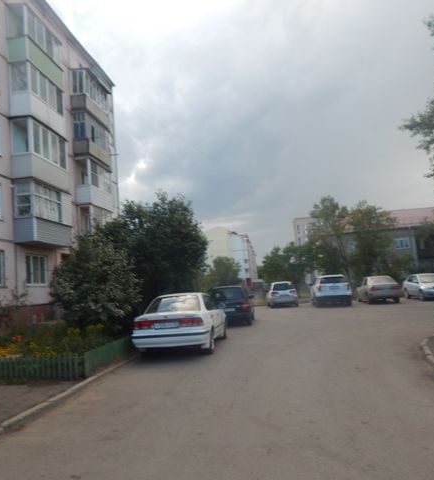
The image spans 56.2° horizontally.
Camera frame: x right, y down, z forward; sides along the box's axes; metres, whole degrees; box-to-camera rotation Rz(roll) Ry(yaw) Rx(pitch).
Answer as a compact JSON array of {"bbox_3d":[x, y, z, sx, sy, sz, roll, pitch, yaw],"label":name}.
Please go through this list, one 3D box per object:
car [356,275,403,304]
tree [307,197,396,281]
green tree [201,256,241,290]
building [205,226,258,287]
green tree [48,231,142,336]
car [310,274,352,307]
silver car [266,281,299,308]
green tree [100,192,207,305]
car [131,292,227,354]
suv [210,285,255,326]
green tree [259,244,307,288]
[{"bbox_3d":[8.735,2.720,22.230,1.692,1.426,4.510,-6,-6,11],"label":"car"},{"bbox_3d":[10.714,0.489,32.034,6.822,7.766,5.117,-6,-6,10],"label":"tree"},{"bbox_3d":[0.371,3.727,37.816,3.504,4.164,3.329,-6,-6,8],"label":"green tree"},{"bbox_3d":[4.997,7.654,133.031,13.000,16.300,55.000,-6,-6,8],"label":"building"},{"bbox_3d":[-4.007,1.496,13.555,2.909,3.725,2.763,-6,-6,8],"label":"green tree"},{"bbox_3d":[6.360,2.857,22.960,1.856,1.674,4.553,-6,-6,11],"label":"car"},{"bbox_3d":[4.011,3.387,25.446,1.705,1.534,4.301,-5,-6,5],"label":"silver car"},{"bbox_3d":[-3.006,0.857,20.052,5.246,6.312,4.984,-6,-6,8],"label":"green tree"},{"bbox_3d":[-0.783,2.107,10.659,1.672,1.444,4.185,-6,-6,6],"label":"car"},{"bbox_3d":[0.597,2.627,16.442,1.685,1.516,4.456,-6,-6,6],"label":"suv"},{"bbox_3d":[5.308,2.672,32.855,3.925,4.433,3.533,-6,-6,10],"label":"green tree"}]

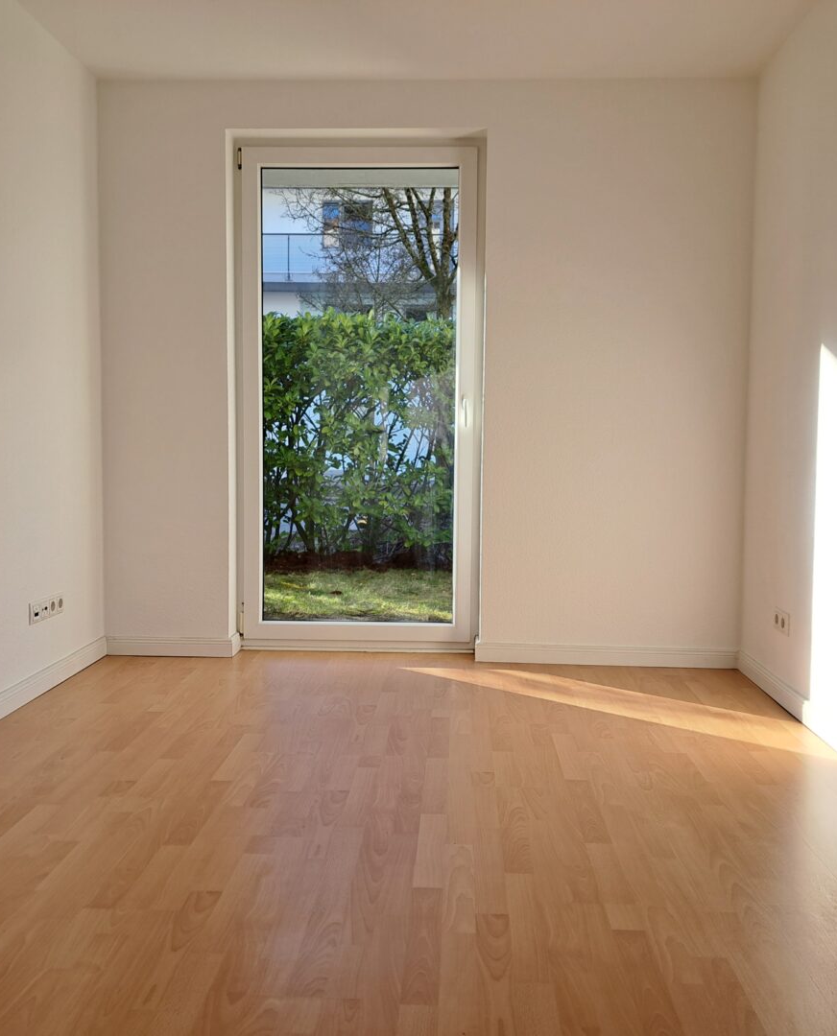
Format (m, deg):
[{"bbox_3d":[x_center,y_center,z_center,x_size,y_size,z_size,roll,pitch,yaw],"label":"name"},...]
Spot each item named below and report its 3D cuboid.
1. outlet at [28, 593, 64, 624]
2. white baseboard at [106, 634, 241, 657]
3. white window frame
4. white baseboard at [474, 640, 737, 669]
[{"bbox_3d":[-1.385,0.340,3.597,0.012,0.081,0.292,1,5,3],"label":"outlet"},{"bbox_3d":[-1.082,0.562,4.180,0.554,0.087,0.018,1,5,3],"label":"white baseboard"},{"bbox_3d":[-0.261,-0.507,4.244,1.050,2.197,0.080,1,5,3],"label":"white window frame"},{"bbox_3d":[0.797,0.588,4.097,1.111,0.087,0.018,1,5,3],"label":"white baseboard"}]

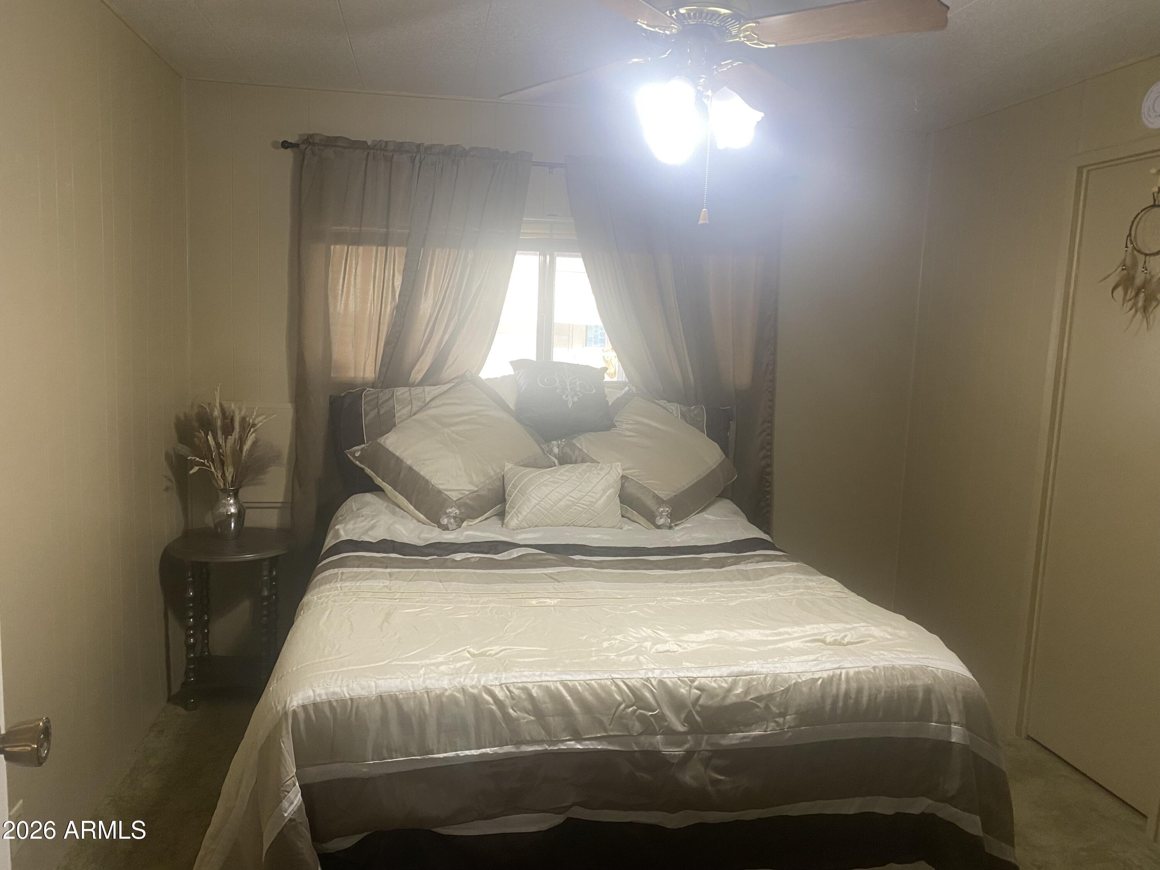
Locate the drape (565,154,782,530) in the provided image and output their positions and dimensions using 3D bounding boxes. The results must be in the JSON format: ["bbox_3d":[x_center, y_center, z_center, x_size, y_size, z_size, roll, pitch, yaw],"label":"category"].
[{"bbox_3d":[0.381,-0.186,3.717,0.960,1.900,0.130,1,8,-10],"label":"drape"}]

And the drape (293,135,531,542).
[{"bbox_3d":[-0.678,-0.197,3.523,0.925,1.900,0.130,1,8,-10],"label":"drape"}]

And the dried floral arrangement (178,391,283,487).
[{"bbox_3d":[-1.306,0.021,3.256,0.340,0.385,0.290,1,8,-10],"label":"dried floral arrangement"}]

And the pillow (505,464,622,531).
[{"bbox_3d":[-0.056,0.214,3.053,0.425,0.265,0.130,1,-32,-10],"label":"pillow"}]

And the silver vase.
[{"bbox_3d":[-1.327,0.296,3.291,0.117,0.186,0.117,1,8,-10],"label":"silver vase"}]

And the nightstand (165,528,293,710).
[{"bbox_3d":[-1.301,0.687,3.272,0.434,0.582,0.434,1,8,-10],"label":"nightstand"}]

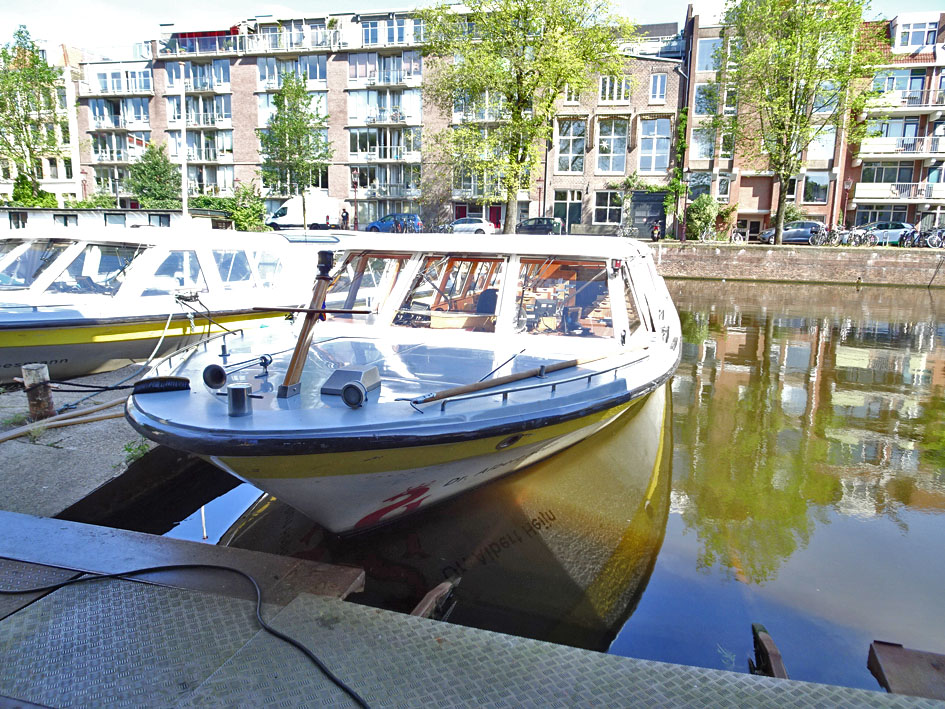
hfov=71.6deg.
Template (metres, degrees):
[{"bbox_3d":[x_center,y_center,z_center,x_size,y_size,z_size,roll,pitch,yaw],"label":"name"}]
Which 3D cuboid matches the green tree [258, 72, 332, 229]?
[{"bbox_3d":[-11.616,-13.269,44.000,4.800,10.300,4.800,3,11,13],"label":"green tree"}]

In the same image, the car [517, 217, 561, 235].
[{"bbox_3d":[4.420,-8.637,45.255,4.100,1.480,1.740,3,11,13],"label":"car"}]

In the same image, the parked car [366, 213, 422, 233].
[{"bbox_3d":[-5.695,-9.457,47.846,4.050,1.540,1.750,3,11,13],"label":"parked car"}]

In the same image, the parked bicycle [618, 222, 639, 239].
[{"bbox_3d":[11.200,-8.849,47.200,1.750,1.080,0.600,3,11,13],"label":"parked bicycle"}]

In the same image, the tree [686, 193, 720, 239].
[{"bbox_3d":[15.864,-9.460,45.200,2.400,3.200,2.200,3,11,13],"label":"tree"}]

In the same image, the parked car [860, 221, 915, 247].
[{"bbox_3d":[25.075,-7.368,40.373,4.050,1.500,1.750,3,11,13],"label":"parked car"}]

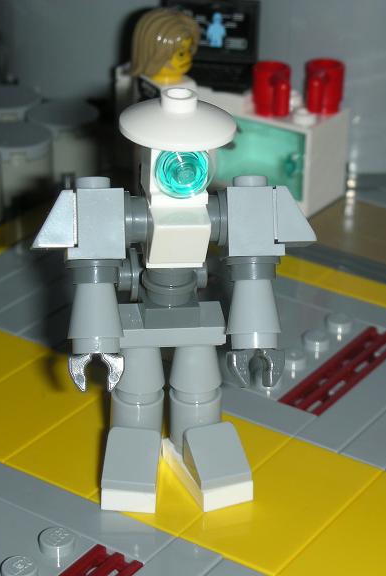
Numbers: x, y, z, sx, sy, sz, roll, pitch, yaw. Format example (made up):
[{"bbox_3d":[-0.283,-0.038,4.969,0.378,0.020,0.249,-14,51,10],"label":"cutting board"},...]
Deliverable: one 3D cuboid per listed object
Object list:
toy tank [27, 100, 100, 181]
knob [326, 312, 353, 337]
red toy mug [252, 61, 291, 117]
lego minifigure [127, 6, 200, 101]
[{"bbox_3d":[-0.028,-0.031,0.345,0.016,0.013,0.016,1,27,-1],"label":"toy tank"},{"bbox_3d":[0.026,0.006,0.285,0.005,0.002,0.005,1,27,-1],"label":"knob"},{"bbox_3d":[0.016,-0.039,0.323,0.007,0.009,0.010,-10,29,-21],"label":"red toy mug"},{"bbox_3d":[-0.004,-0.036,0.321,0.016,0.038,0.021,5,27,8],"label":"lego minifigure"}]

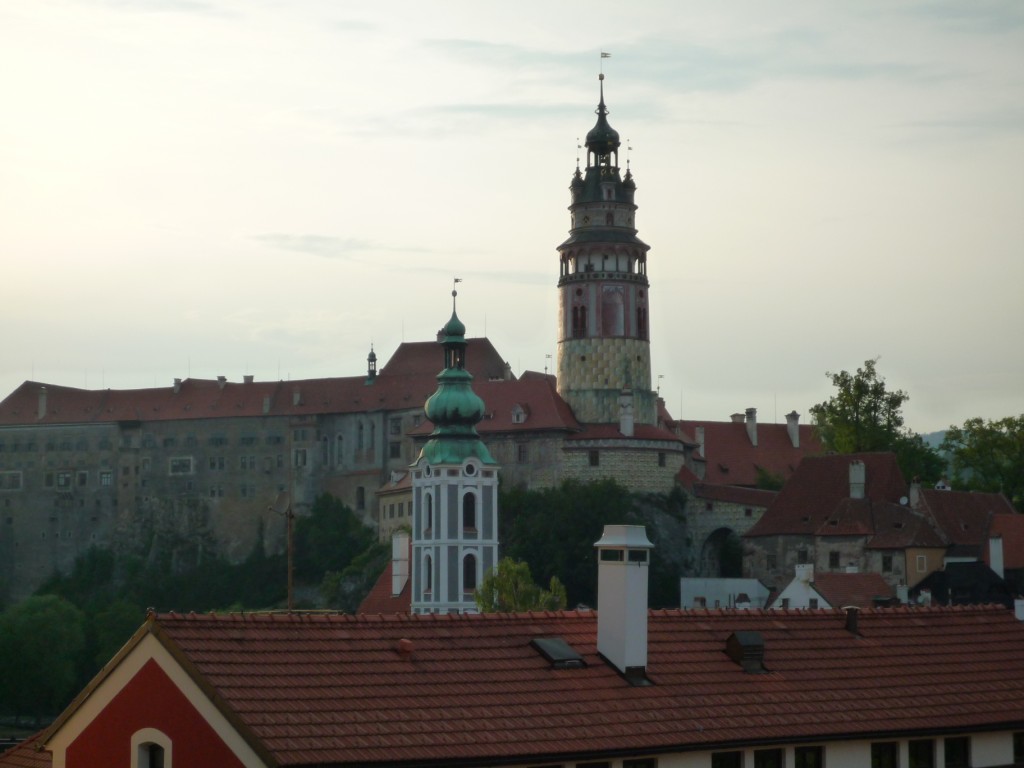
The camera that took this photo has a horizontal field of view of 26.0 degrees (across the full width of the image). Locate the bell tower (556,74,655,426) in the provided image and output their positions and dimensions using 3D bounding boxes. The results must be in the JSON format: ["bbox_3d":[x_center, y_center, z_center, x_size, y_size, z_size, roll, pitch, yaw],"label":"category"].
[{"bbox_3d":[11.624,-13.445,277.145,12.200,51.740,12.200,0,-5,0],"label":"bell tower"}]

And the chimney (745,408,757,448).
[{"bbox_3d":[33.418,6.049,308.593,1.100,5.440,1.500,3,-6,-36],"label":"chimney"}]

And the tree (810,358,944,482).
[{"bbox_3d":[45.670,6.622,278.431,16.000,19.730,14.500,0,-5,0],"label":"tree"}]

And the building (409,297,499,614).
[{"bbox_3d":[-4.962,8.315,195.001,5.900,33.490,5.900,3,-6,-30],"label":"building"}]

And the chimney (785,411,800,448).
[{"bbox_3d":[39.700,6.408,312.575,1.300,5.360,1.600,3,-6,-36],"label":"chimney"}]

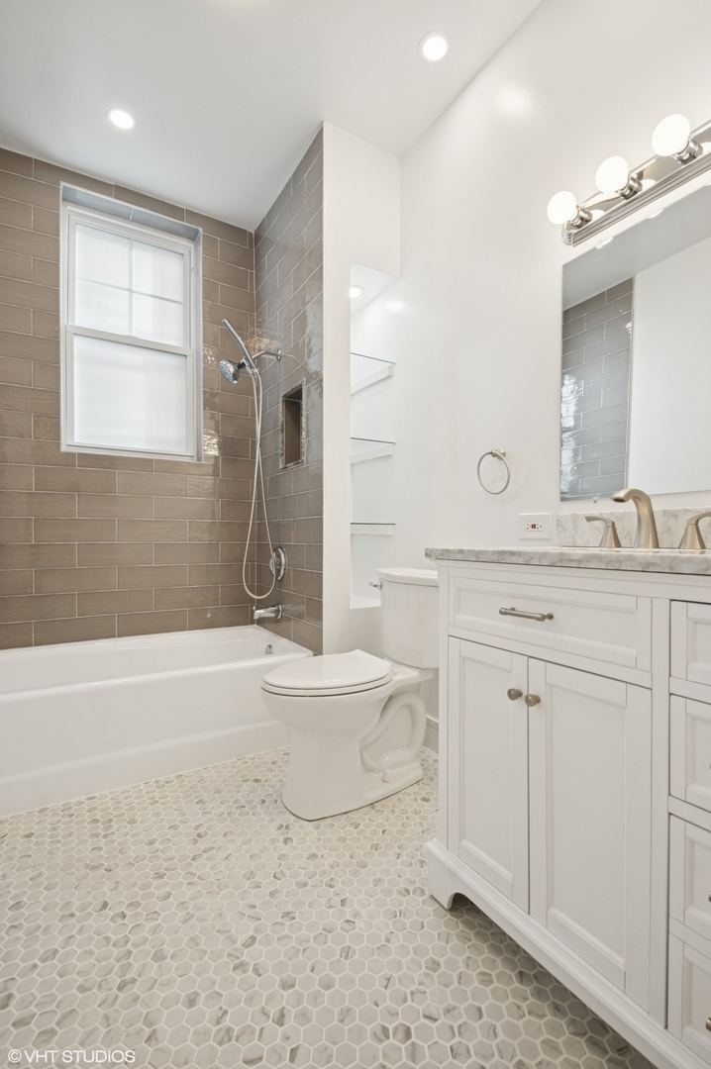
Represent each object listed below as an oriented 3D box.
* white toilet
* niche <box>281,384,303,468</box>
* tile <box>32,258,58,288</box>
[{"bbox_3d":[0.039,0.525,1.573,0.755,0.760,0.440,0,0,-30],"label":"white toilet"},{"bbox_3d":[-0.253,-0.501,2.103,0.095,0.374,0.276,0,0,-31],"label":"niche"},{"bbox_3d":[-1.315,-1.108,1.893,0.093,0.104,0.009,0,0,-32],"label":"tile"}]

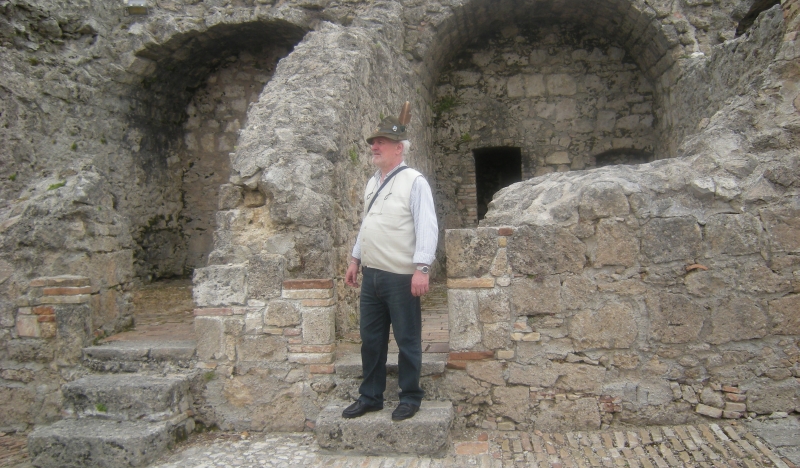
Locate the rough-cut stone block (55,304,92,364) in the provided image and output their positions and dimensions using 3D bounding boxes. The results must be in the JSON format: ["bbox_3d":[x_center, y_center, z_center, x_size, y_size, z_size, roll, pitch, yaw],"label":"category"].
[{"bbox_3d":[-2.123,0.644,4.332,0.247,0.390,0.250,-2,4,0],"label":"rough-cut stone block"}]

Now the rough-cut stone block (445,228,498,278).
[{"bbox_3d":[0.447,0.119,4.166,0.325,0.307,0.250,0,3,0],"label":"rough-cut stone block"}]

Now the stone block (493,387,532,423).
[{"bbox_3d":[0.689,1.039,4.060,0.226,0.211,0.200,-2,3,4],"label":"stone block"}]

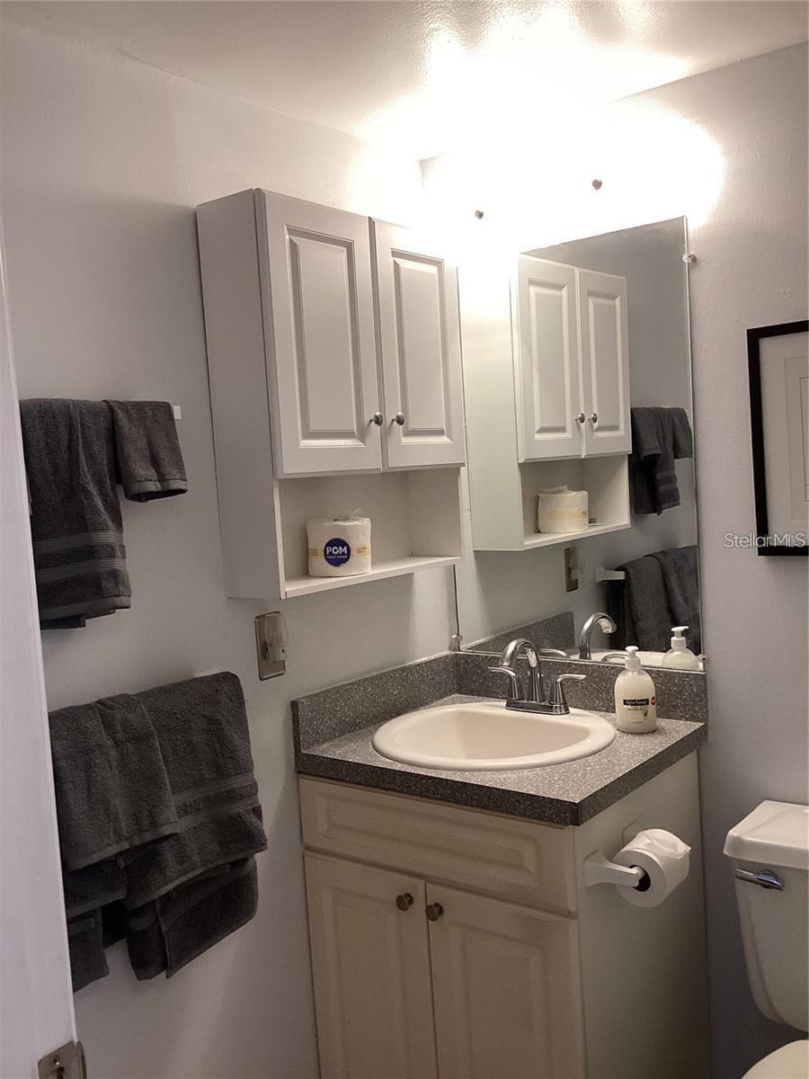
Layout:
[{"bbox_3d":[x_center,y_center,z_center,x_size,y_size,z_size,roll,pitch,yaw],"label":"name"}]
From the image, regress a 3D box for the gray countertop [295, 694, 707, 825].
[{"bbox_3d":[0.202,0.418,1.964,0.635,0.039,0.557,0,5,38],"label":"gray countertop"}]

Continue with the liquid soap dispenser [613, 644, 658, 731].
[{"bbox_3d":[0.464,0.298,1.952,0.081,0.171,0.081,-3,4,13],"label":"liquid soap dispenser"}]

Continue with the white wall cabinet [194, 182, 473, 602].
[{"bbox_3d":[-0.109,-0.275,1.949,0.173,0.713,0.572,0,5,38],"label":"white wall cabinet"}]

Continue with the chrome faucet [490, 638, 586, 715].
[{"bbox_3d":[0.252,0.294,2.060,0.245,0.170,0.180,0,5,38],"label":"chrome faucet"}]

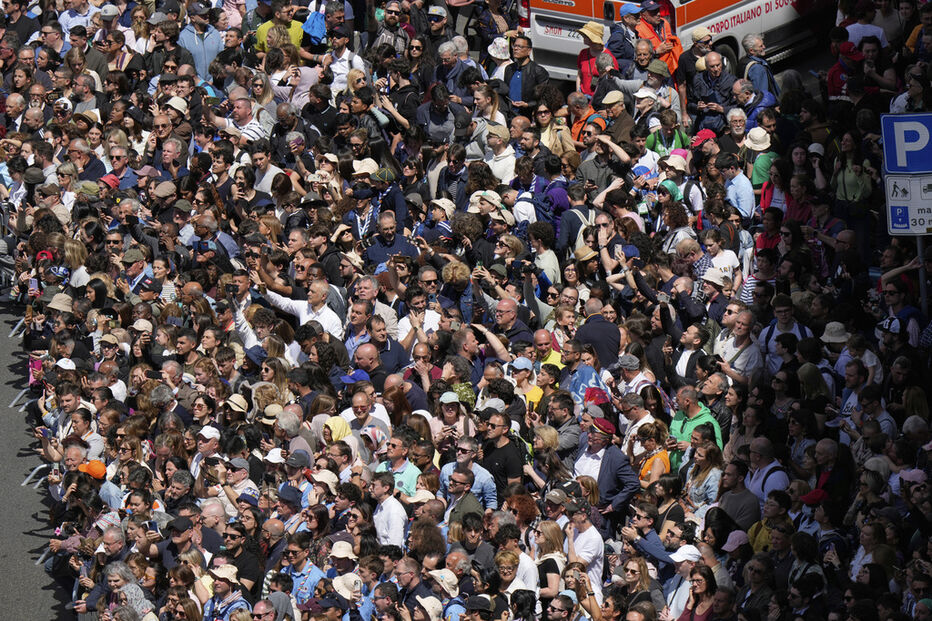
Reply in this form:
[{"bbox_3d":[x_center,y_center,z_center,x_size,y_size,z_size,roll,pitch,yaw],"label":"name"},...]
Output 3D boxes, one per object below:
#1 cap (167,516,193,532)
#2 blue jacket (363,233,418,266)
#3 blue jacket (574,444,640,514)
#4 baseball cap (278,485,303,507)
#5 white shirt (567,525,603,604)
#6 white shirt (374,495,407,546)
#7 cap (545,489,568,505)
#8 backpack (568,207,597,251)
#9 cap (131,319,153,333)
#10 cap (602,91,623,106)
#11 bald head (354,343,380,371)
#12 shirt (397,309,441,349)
[{"bbox_3d":[-2.379,1.777,85.951,0.260,0.130,0.190,-24,26,-35],"label":"cap"},{"bbox_3d":[-0.713,-0.402,99.041,0.530,0.660,0.300,-2,17,-2],"label":"blue jacket"},{"bbox_3d":[1.260,1.522,92.154,0.600,0.700,0.380,10,21,40],"label":"blue jacket"},{"bbox_3d":[-1.531,1.614,90.551,0.250,0.150,0.200,13,16,-2],"label":"baseball cap"},{"bbox_3d":[1.048,2.218,90.044,0.310,0.710,0.500,-3,17,-5],"label":"white shirt"},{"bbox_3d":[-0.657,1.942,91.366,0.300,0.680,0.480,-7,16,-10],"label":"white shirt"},{"bbox_3d":[0.789,1.623,90.315,0.250,0.145,0.180,-13,20,-33],"label":"cap"},{"bbox_3d":[1.220,-0.778,103.957,0.280,0.460,0.170,-3,17,-10],"label":"backpack"},{"bbox_3d":[-3.027,0.140,96.569,0.250,0.125,0.180,-16,20,-36],"label":"cap"},{"bbox_3d":[1.470,-2.113,103.183,0.260,0.120,0.190,-28,23,-15],"label":"cap"},{"bbox_3d":[-0.906,0.423,95.188,0.210,0.240,0.165,-25,23,-23],"label":"bald head"},{"bbox_3d":[-0.417,0.289,92.894,0.470,0.660,0.320,-2,16,0],"label":"shirt"}]

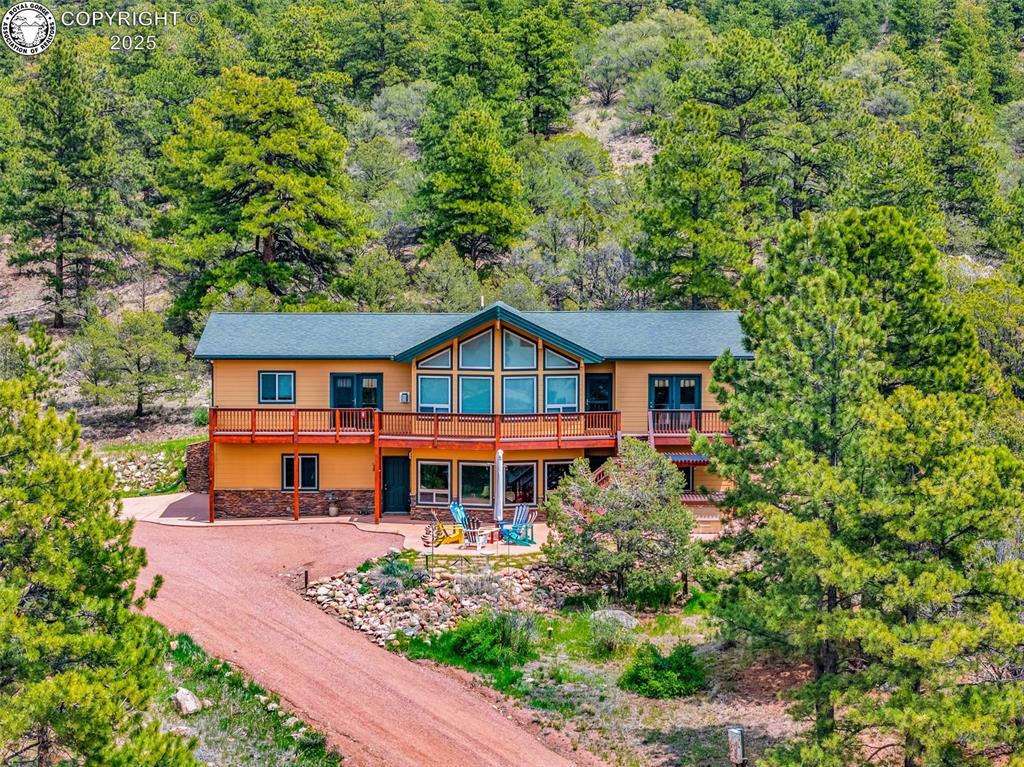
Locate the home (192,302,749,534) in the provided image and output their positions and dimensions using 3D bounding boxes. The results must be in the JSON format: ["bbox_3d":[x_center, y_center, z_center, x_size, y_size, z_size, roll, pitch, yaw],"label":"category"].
[{"bbox_3d":[-1.430,0.807,80.217,20.700,8.100,13.200,0,4,0],"label":"home"}]

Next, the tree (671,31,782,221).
[{"bbox_3d":[13.432,-16.143,129.000,6.720,12.240,6.720,0,4,0],"label":"tree"}]

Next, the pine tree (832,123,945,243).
[{"bbox_3d":[21.647,-11.327,119.000,6.250,7.360,6.060,0,4,0],"label":"pine tree"}]

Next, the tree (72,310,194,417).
[{"bbox_3d":[-16.185,-0.855,88.500,5.110,4.540,5.110,0,4,0],"label":"tree"}]

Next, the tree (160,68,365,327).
[{"bbox_3d":[-12.778,-9.885,106.000,10.130,12.500,9.830,0,4,0],"label":"tree"}]

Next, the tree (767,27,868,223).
[{"bbox_3d":[19.041,-16.330,129.000,5.990,12.370,5.990,0,4,0],"label":"tree"}]

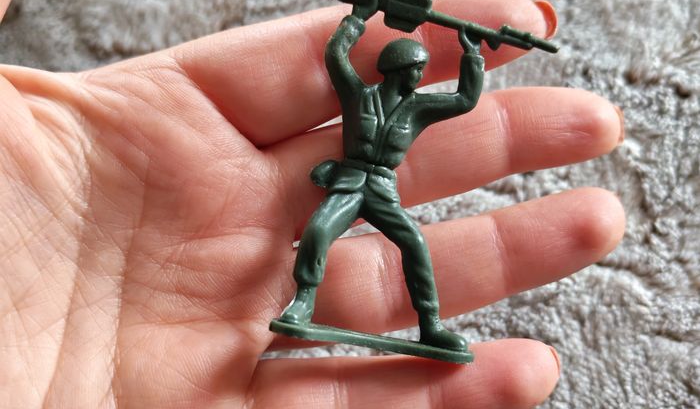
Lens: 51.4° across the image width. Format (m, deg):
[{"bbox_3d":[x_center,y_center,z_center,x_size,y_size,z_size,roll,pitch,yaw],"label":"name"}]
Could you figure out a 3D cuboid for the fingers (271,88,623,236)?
[{"bbox_3d":[0.019,-0.009,0.147,0.070,0.018,0.018,-13,74,-4],"label":"fingers"}]

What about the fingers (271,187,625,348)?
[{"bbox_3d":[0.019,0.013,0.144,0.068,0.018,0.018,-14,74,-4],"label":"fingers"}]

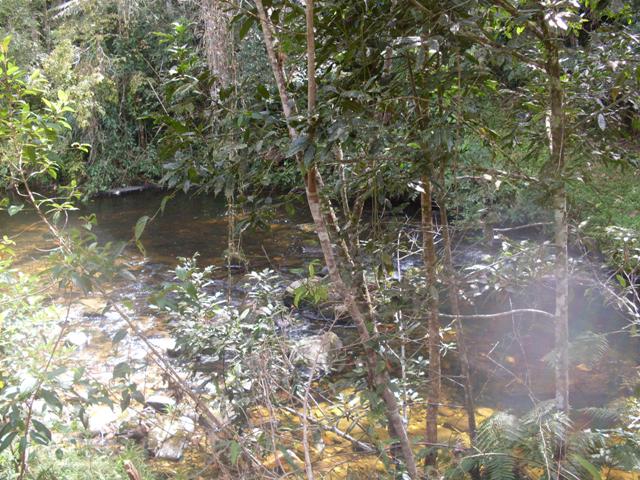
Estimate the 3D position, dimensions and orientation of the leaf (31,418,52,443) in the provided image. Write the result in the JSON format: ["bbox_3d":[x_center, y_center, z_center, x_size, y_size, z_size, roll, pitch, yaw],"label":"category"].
[{"bbox_3d":[-1.070,0.732,2.700,0.038,0.112,0.025,-44,0,0],"label":"leaf"}]

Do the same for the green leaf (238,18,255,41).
[{"bbox_3d":[-0.416,-1.204,4.000,0.040,0.145,0.030,27,0,0],"label":"green leaf"}]

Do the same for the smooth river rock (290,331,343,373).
[{"bbox_3d":[-0.036,1.143,7.200,0.530,0.310,0.420,0,12,0],"label":"smooth river rock"}]

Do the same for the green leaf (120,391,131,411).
[{"bbox_3d":[-0.831,0.685,3.000,0.036,0.085,0.020,10,6,0],"label":"green leaf"}]

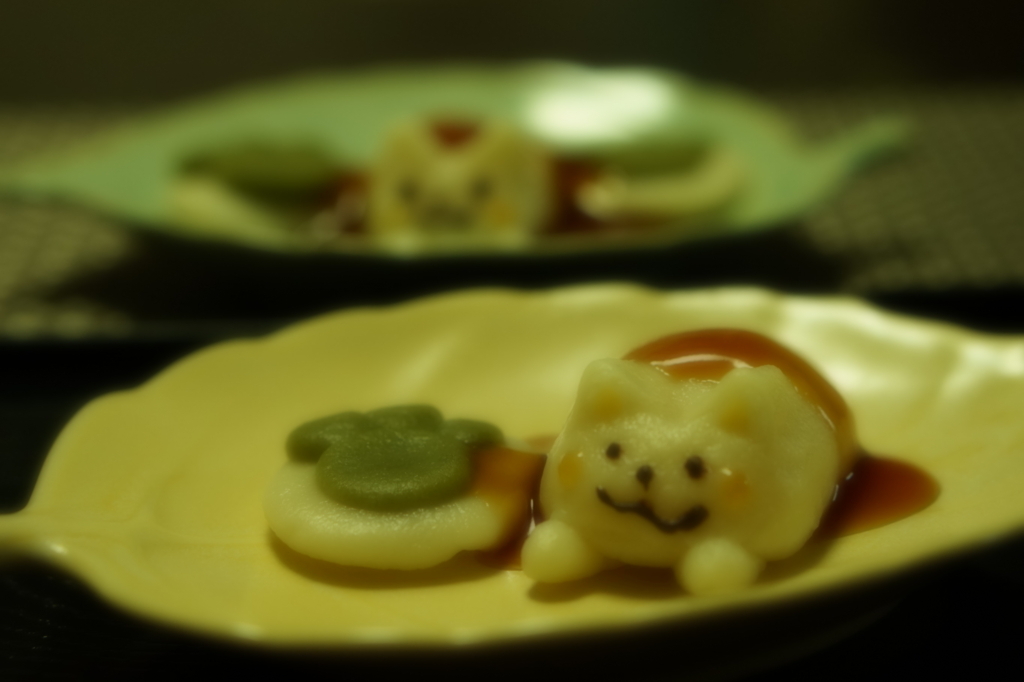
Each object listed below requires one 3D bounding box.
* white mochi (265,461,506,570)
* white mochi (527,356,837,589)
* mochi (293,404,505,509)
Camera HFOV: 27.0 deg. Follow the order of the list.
[{"bbox_3d":[-0.026,0.034,0.444,0.050,0.015,0.045,1,21,4],"label":"white mochi"},{"bbox_3d":[0.036,0.026,0.447,0.060,0.043,0.053,7,22,17],"label":"white mochi"},{"bbox_3d":[-0.025,0.024,0.447,0.045,0.010,0.038,1,21,4],"label":"mochi"}]

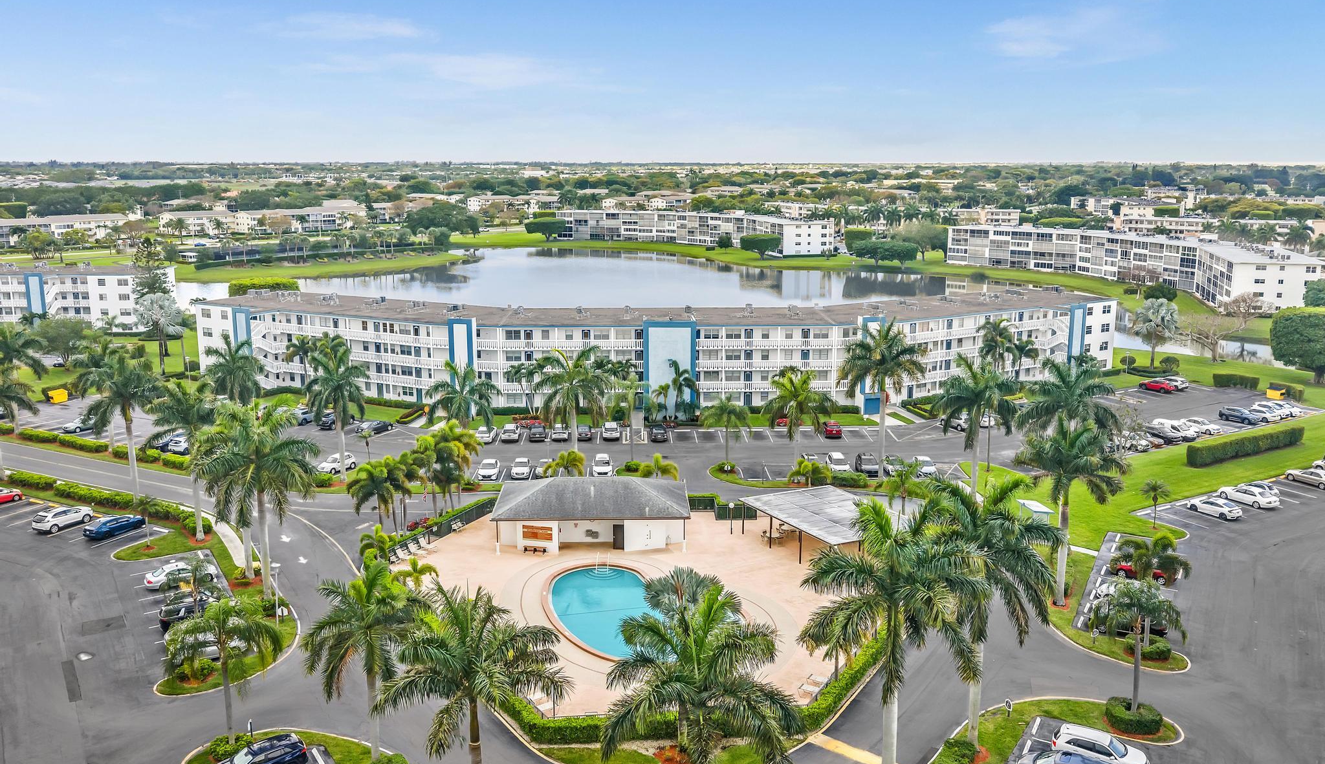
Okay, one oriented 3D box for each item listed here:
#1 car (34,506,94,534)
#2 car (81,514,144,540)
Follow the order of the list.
[{"bbox_3d":[-50.988,11.564,87.742,1.880,1.630,4.650,6,13,26],"label":"car"},{"bbox_3d":[-46.864,12.247,88.232,1.840,1.450,4.880,6,14,27],"label":"car"}]

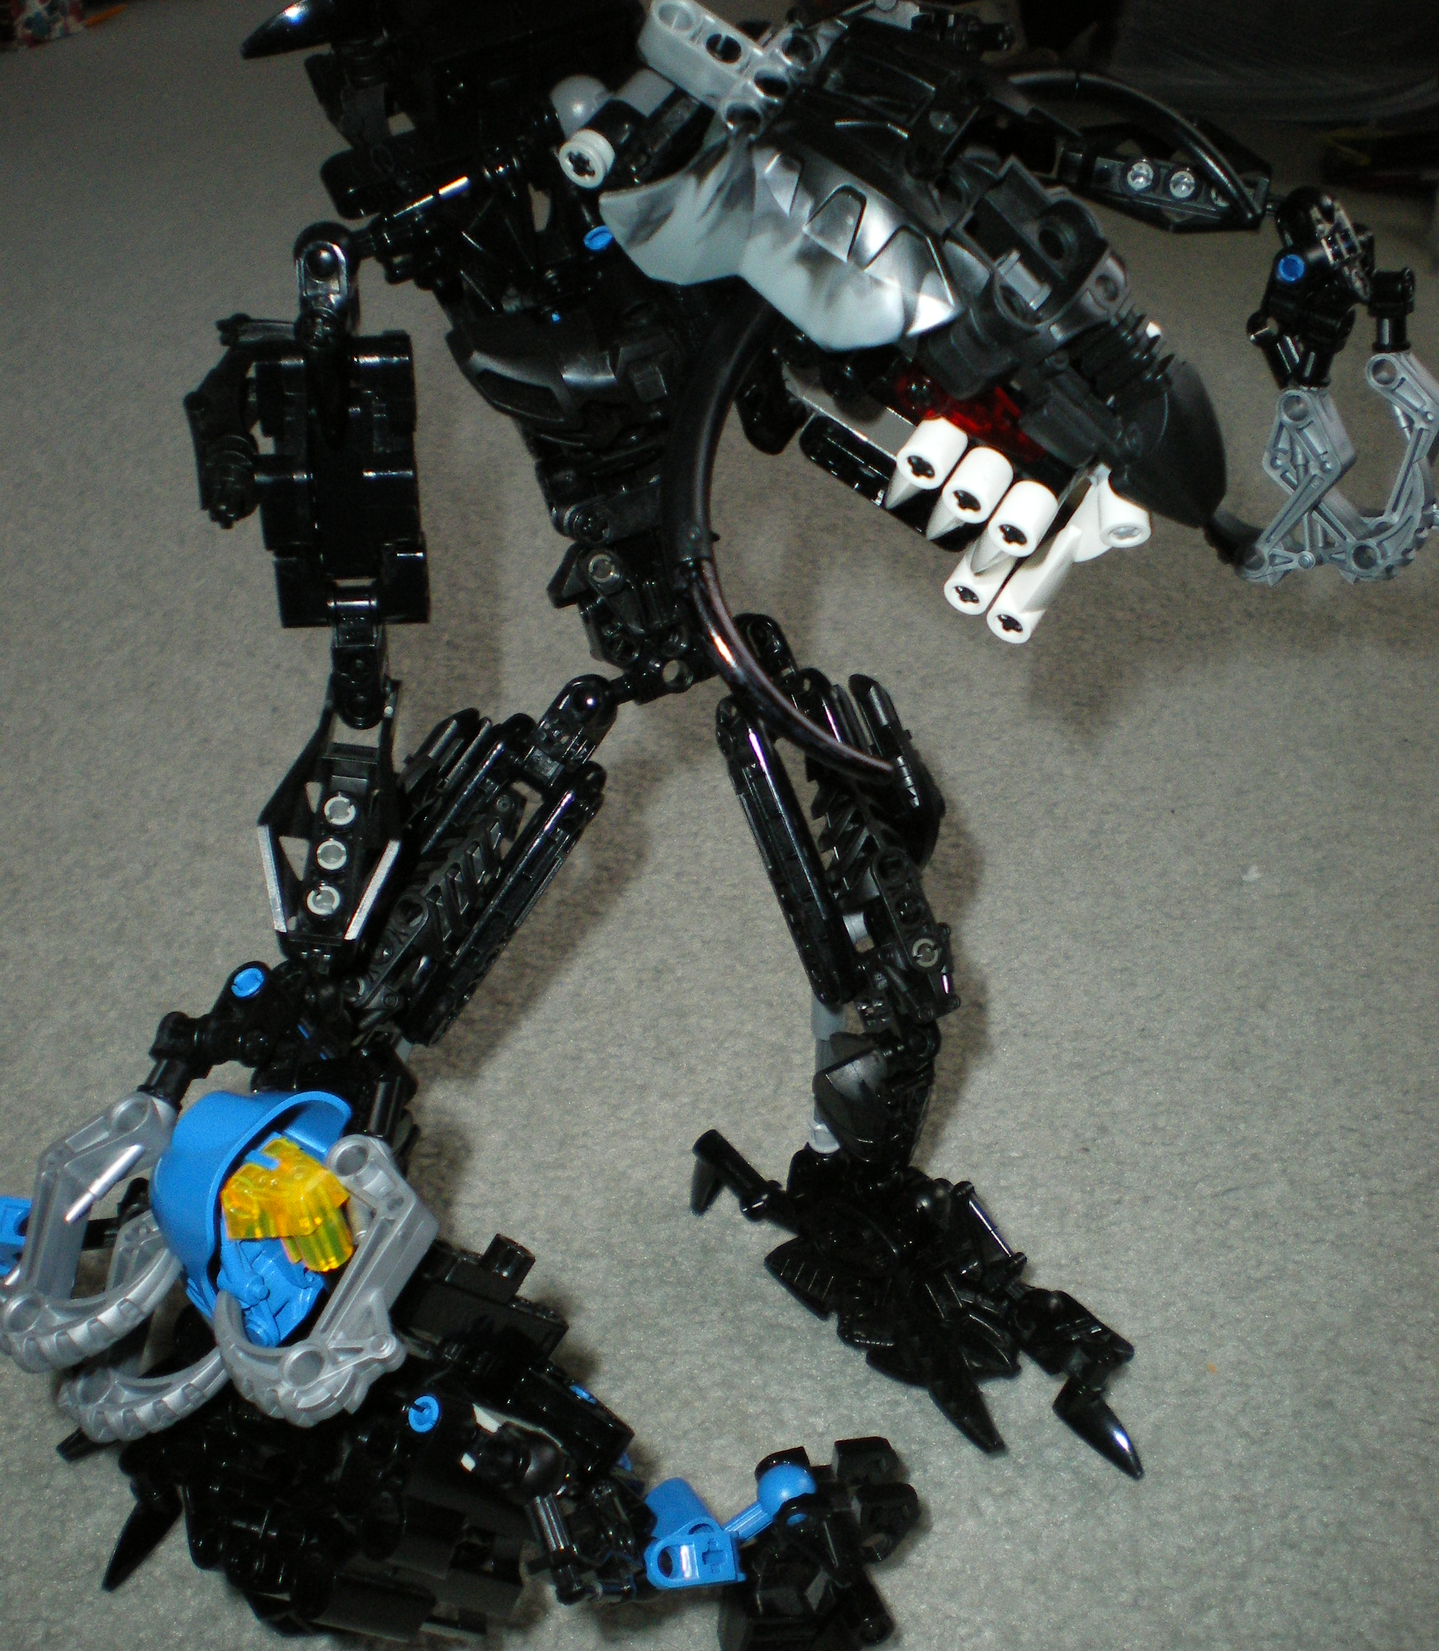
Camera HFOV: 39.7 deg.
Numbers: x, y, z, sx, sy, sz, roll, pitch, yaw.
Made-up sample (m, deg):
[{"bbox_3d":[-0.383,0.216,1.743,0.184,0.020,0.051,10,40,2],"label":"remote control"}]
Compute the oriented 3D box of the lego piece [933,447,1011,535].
[{"bbox_3d":[0.033,-0.044,0.278,0.008,0.021,0.008,35,57,-3],"label":"lego piece"}]

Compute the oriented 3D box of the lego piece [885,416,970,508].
[{"bbox_3d":[0.027,-0.049,0.277,0.008,0.021,0.008,35,57,-3],"label":"lego piece"}]

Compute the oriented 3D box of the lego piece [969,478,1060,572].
[{"bbox_3d":[0.040,-0.039,0.278,0.008,0.021,0.008,35,57,-3],"label":"lego piece"}]

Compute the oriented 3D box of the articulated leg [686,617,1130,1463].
[{"bbox_3d":[0.038,0.044,0.362,0.056,0.138,0.116,-29,51,-30],"label":"articulated leg"}]

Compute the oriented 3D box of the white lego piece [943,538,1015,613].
[{"bbox_3d":[0.040,-0.040,0.287,0.008,0.021,0.008,35,57,-3],"label":"white lego piece"}]

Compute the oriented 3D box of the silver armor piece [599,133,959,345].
[{"bbox_3d":[0.008,-0.077,0.269,0.049,0.027,0.019,36,11,-2],"label":"silver armor piece"}]

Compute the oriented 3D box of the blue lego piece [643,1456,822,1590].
[{"bbox_3d":[0.002,0.115,0.328,0.034,0.018,0.017,-21,47,-23],"label":"blue lego piece"}]

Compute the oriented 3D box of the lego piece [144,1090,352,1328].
[{"bbox_3d":[-0.066,0.054,0.280,0.026,0.030,0.037,0,73,45],"label":"lego piece"}]

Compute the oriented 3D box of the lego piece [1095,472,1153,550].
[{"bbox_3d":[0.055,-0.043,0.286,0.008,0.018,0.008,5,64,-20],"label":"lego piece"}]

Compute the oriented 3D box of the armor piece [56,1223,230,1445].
[{"bbox_3d":[-0.080,0.070,0.290,0.024,0.011,0.040,28,87,0],"label":"armor piece"}]

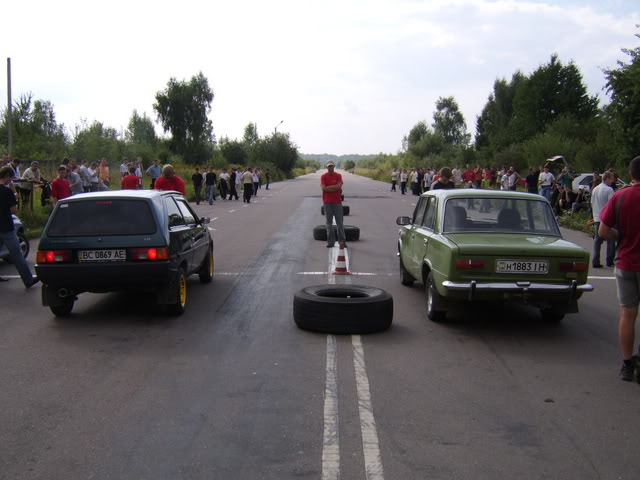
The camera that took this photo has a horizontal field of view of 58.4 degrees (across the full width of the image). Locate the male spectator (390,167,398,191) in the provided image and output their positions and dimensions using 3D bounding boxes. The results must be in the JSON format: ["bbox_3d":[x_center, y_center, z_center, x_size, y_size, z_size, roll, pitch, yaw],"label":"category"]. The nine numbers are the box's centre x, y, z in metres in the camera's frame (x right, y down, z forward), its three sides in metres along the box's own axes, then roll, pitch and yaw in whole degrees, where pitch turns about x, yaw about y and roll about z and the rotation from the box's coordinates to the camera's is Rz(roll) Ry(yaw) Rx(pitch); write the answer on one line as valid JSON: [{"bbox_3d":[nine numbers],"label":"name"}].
[{"bbox_3d":[5.590,-4.471,43.000,0.500,1.730,0.380,2,7,11],"label":"male spectator"}]

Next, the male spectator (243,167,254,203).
[{"bbox_3d":[-3.569,-2.692,28.606,0.520,1.740,0.340,1,7,6],"label":"male spectator"}]

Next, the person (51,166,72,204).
[{"bbox_3d":[-6.276,-0.909,14.000,0.500,1.720,0.330,-2,7,-18],"label":"person"}]

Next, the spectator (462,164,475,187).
[{"bbox_3d":[6.162,-2.230,23.800,0.520,1.770,0.340,4,8,24],"label":"spectator"}]

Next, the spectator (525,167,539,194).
[{"bbox_3d":[8.304,-1.964,22.500,0.500,1.750,0.360,2,8,17],"label":"spectator"}]

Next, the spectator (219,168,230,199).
[{"bbox_3d":[-5.332,-3.094,32.000,0.580,1.750,0.380,-1,7,-11],"label":"spectator"}]

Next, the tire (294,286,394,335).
[{"bbox_3d":[0.263,0.742,6.360,1.090,0.320,1.090,0,7,0],"label":"tire"}]

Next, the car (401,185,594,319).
[{"bbox_3d":[2.070,0.066,7.750,1.580,1.430,3.850,0,7,1],"label":"car"}]

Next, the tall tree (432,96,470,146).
[{"bbox_3d":[15.053,-11.372,65.603,4.900,9.880,4.900,0,7,0],"label":"tall tree"}]

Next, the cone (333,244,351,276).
[{"bbox_3d":[0.352,0.301,9.150,0.290,0.500,0.290,1,7,0],"label":"cone"}]

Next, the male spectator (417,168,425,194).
[{"bbox_3d":[6.285,-3.607,36.000,0.500,1.730,0.340,6,9,37],"label":"male spectator"}]

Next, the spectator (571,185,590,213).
[{"bbox_3d":[8.720,-1.314,19.185,0.580,0.950,0.800,7,10,45],"label":"spectator"}]

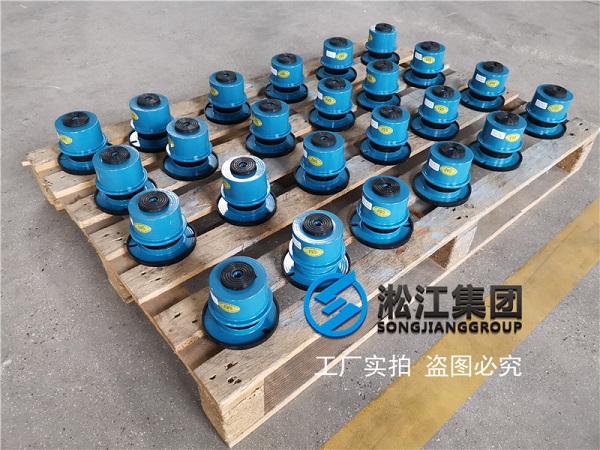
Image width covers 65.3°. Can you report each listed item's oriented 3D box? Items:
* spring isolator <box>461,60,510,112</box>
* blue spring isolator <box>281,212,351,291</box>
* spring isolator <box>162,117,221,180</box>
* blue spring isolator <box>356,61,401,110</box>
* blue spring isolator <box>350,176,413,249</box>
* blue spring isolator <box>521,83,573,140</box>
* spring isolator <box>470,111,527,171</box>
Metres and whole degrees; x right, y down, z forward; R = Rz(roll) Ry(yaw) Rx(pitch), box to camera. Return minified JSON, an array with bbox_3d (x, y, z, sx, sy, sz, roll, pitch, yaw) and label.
[{"bbox_3d":[0.525,-0.394,1.308,0.124,0.104,0.124,6,43,5],"label":"spring isolator"},{"bbox_3d":[0.031,0.036,0.822,0.125,0.102,0.125,1,42,-1],"label":"blue spring isolator"},{"bbox_3d":[-0.245,-0.178,1.041,0.124,0.104,0.124,1,43,-1],"label":"spring isolator"},{"bbox_3d":[0.224,-0.399,1.303,0.125,0.105,0.125,1,42,-1],"label":"blue spring isolator"},{"bbox_3d":[0.161,-0.034,0.901,0.124,0.104,0.124,11,43,10],"label":"blue spring isolator"},{"bbox_3d":[0.643,-0.300,1.211,0.124,0.104,0.124,8,43,7],"label":"blue spring isolator"},{"bbox_3d":[0.472,-0.207,1.103,0.125,0.105,0.125,2,42,0],"label":"spring isolator"}]

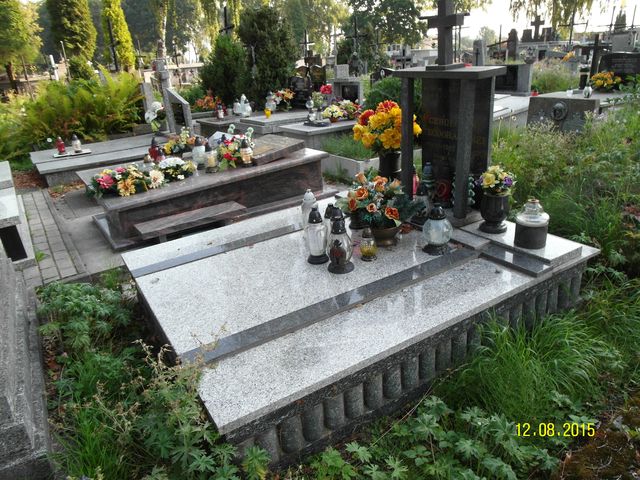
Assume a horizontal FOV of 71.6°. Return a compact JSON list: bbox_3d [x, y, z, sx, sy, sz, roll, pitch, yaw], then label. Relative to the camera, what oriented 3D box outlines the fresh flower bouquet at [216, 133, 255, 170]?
[{"bbox_3d":[-0.851,-0.892,4.470,0.370,0.350,0.310,-8,22,-9],"label":"fresh flower bouquet"}]

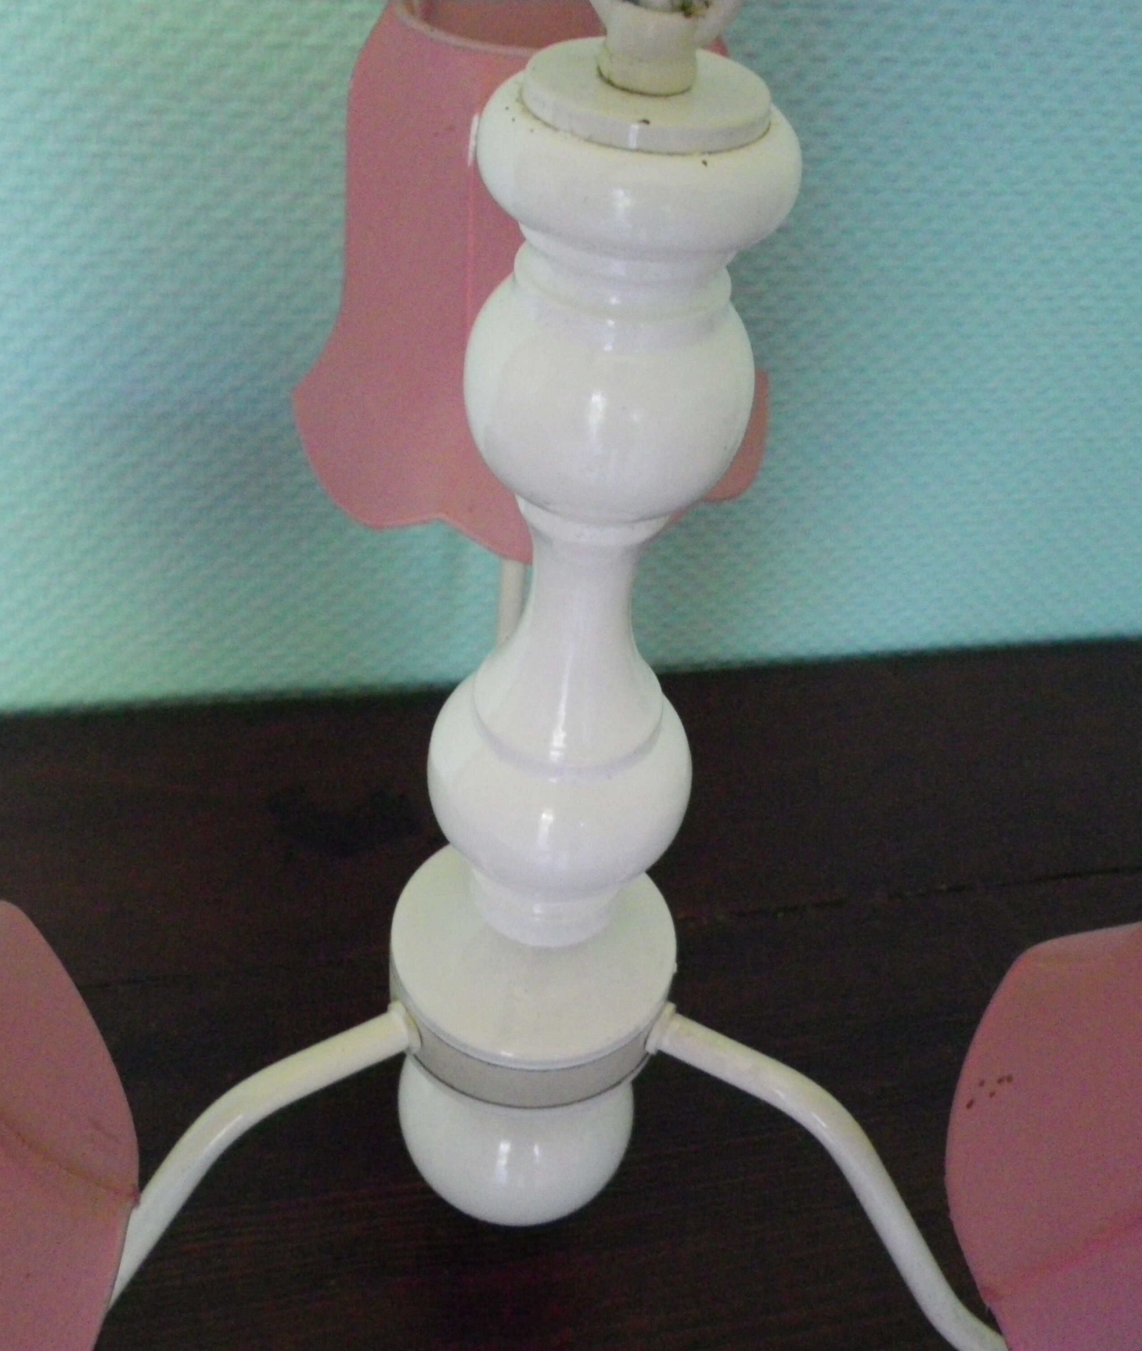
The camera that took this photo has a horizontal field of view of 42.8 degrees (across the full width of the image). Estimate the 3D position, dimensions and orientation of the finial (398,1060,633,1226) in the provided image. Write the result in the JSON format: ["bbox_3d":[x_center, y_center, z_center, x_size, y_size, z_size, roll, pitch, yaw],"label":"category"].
[{"bbox_3d":[-0.013,0.110,0.384,0.062,0.068,0.062,7,41,0],"label":"finial"}]

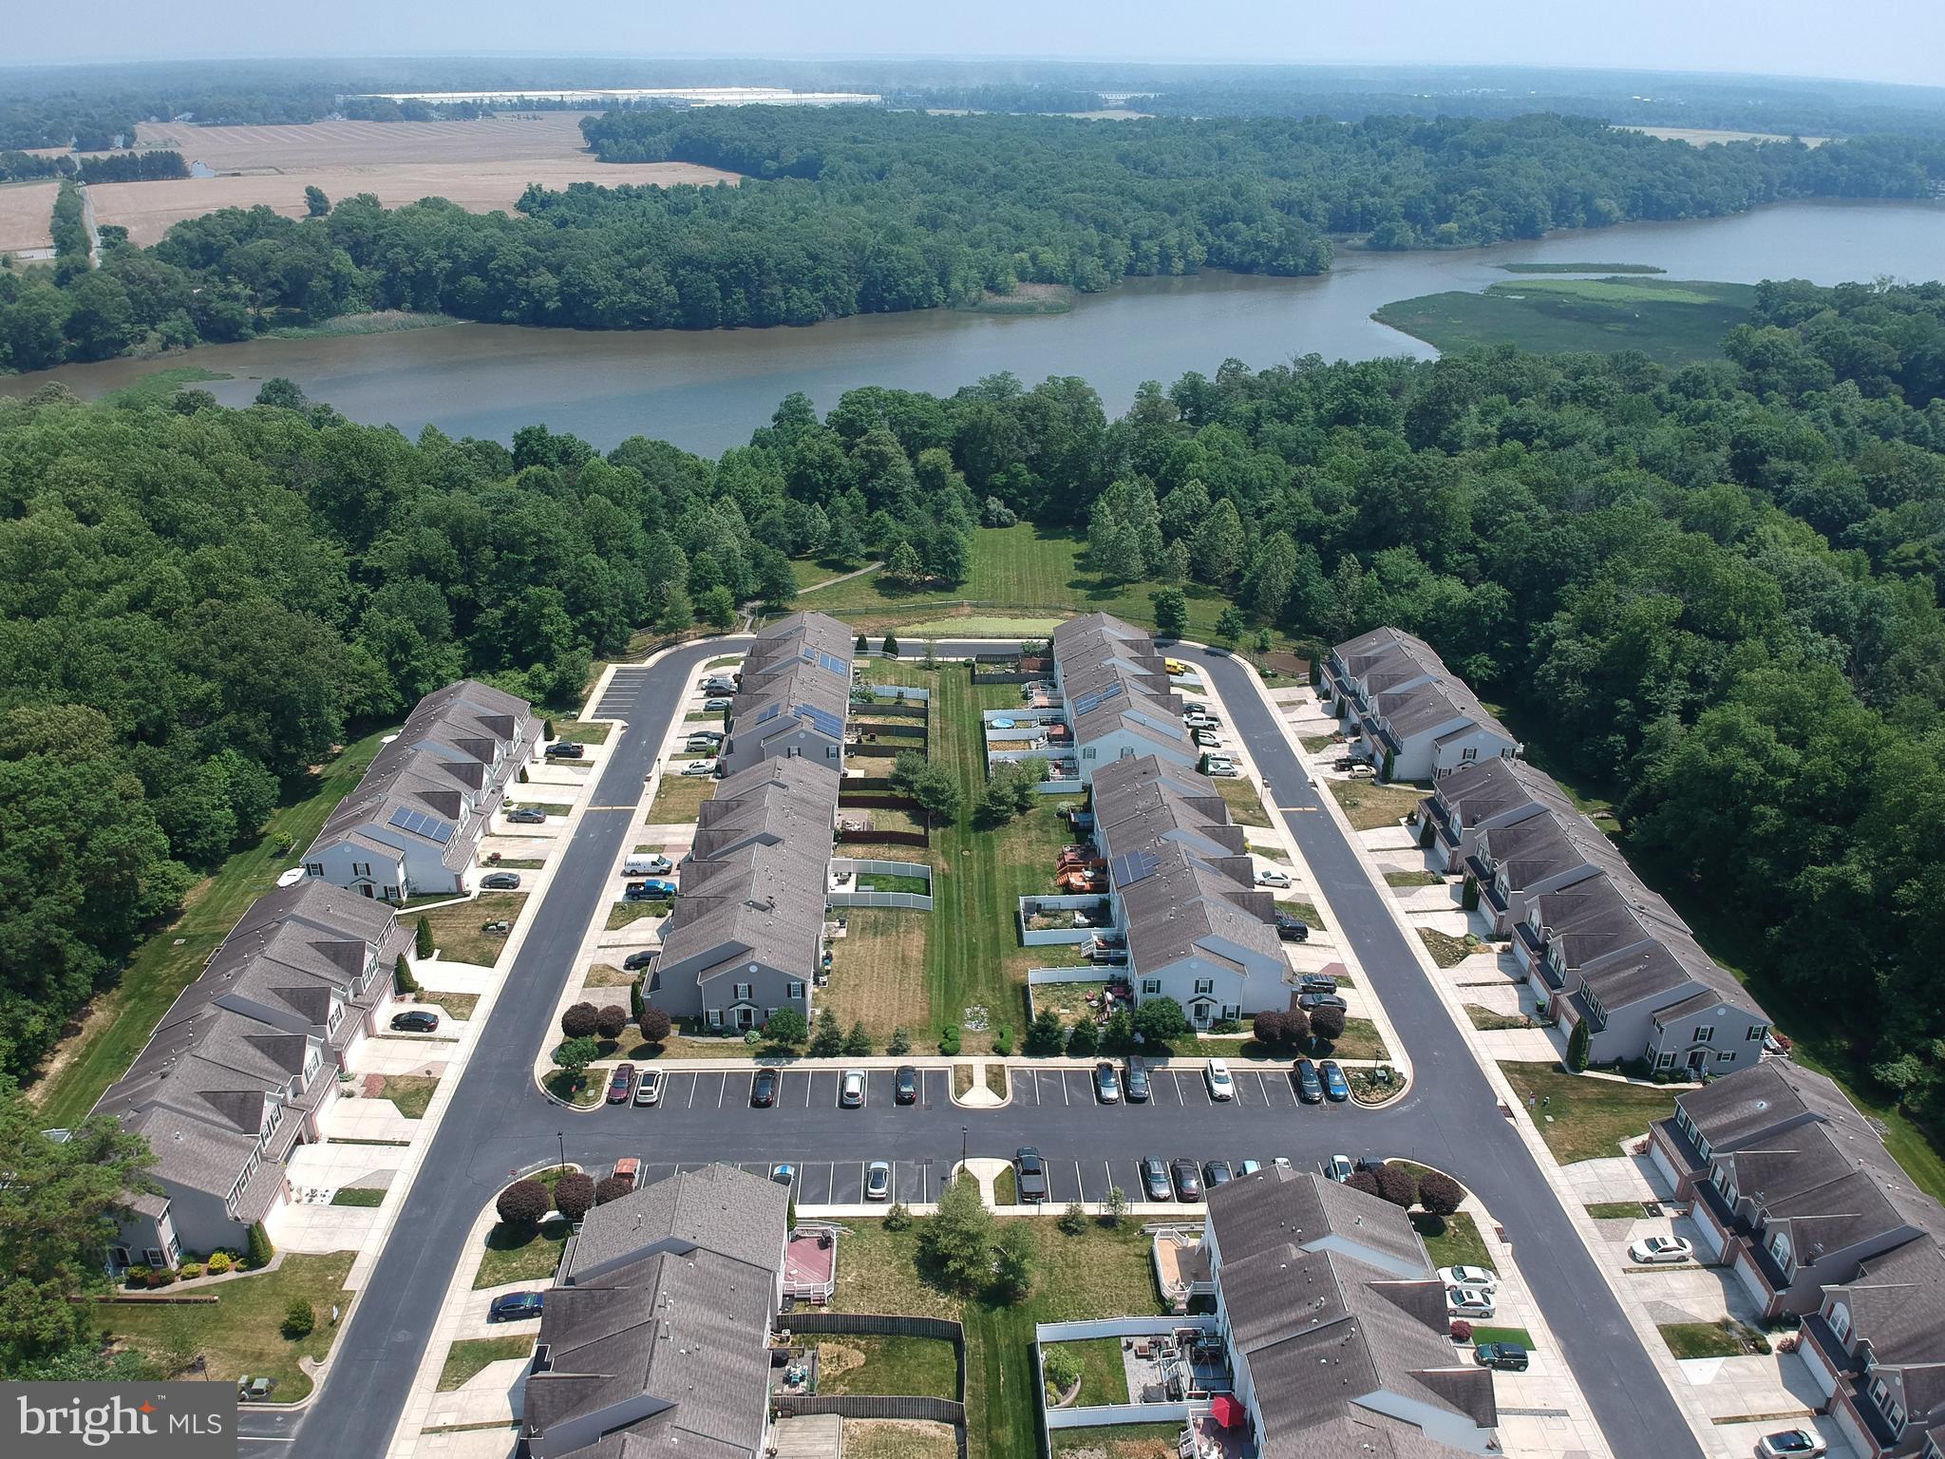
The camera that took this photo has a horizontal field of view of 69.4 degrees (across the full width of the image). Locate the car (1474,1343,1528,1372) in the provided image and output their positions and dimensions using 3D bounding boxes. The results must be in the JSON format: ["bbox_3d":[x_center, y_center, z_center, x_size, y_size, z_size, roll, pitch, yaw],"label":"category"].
[{"bbox_3d":[40.757,48.218,108.260,3.800,1.430,1.720,1,25,-1],"label":"car"}]

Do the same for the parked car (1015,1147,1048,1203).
[{"bbox_3d":[5.114,39.157,124.377,1.980,1.860,5.750,0,25,-3],"label":"parked car"}]

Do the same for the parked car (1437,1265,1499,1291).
[{"bbox_3d":[40.526,44.958,115.299,4.720,1.460,1.830,1,25,-1],"label":"parked car"}]

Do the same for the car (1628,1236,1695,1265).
[{"bbox_3d":[58.314,43.904,119.122,4.870,1.470,1.850,0,25,-4],"label":"car"}]

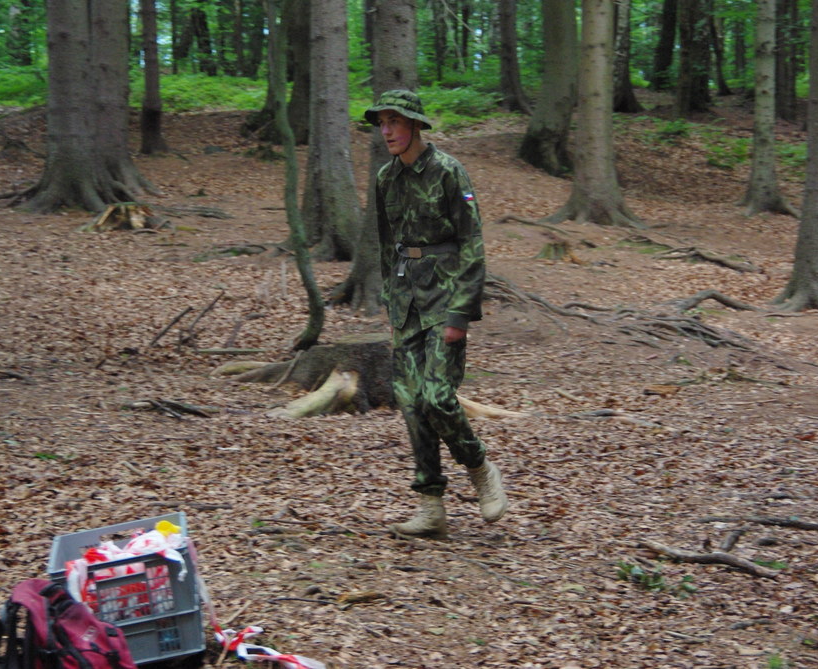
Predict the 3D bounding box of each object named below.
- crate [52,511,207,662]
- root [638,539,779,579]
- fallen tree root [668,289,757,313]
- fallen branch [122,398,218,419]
[{"bbox_3d":[-0.834,0.762,8.680,0.400,0.300,0.600,-10,7,-4],"label":"crate"},{"bbox_3d":[1.118,0.836,10.900,0.620,0.080,0.140,3,4,37],"label":"root"},{"bbox_3d":[2.599,-0.283,25.000,0.810,0.170,0.220,1,3,9],"label":"fallen tree root"},{"bbox_3d":[-1.345,0.416,16.400,0.530,0.090,0.280,2,4,24],"label":"fallen branch"}]

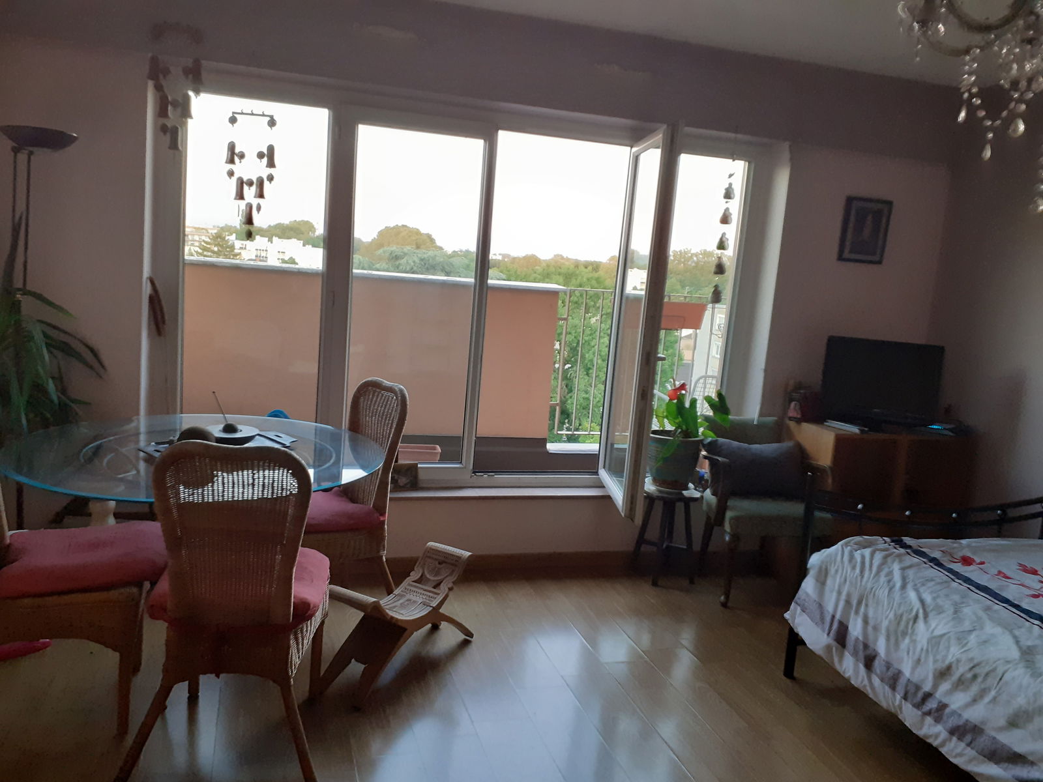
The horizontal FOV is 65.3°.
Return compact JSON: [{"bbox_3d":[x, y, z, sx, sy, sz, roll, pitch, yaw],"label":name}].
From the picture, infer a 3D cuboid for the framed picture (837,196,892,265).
[{"bbox_3d":[1.754,-0.821,4.152,0.291,0.328,0.022,2,10,-17],"label":"framed picture"}]

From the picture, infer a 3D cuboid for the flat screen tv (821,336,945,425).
[{"bbox_3d":[1.761,-0.024,4.005,0.559,0.450,0.179,4,9,-2],"label":"flat screen tv"}]

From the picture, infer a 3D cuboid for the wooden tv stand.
[{"bbox_3d":[1.797,0.574,4.236,0.805,0.790,0.364,2,10,-17],"label":"wooden tv stand"}]

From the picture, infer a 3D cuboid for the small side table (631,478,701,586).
[{"bbox_3d":[0.710,0.696,3.990,0.298,0.447,0.298,2,10,-17],"label":"small side table"}]

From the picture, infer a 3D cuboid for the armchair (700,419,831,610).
[{"bbox_3d":[1.157,0.572,3.959,0.539,0.775,0.514,2,10,-14],"label":"armchair"}]

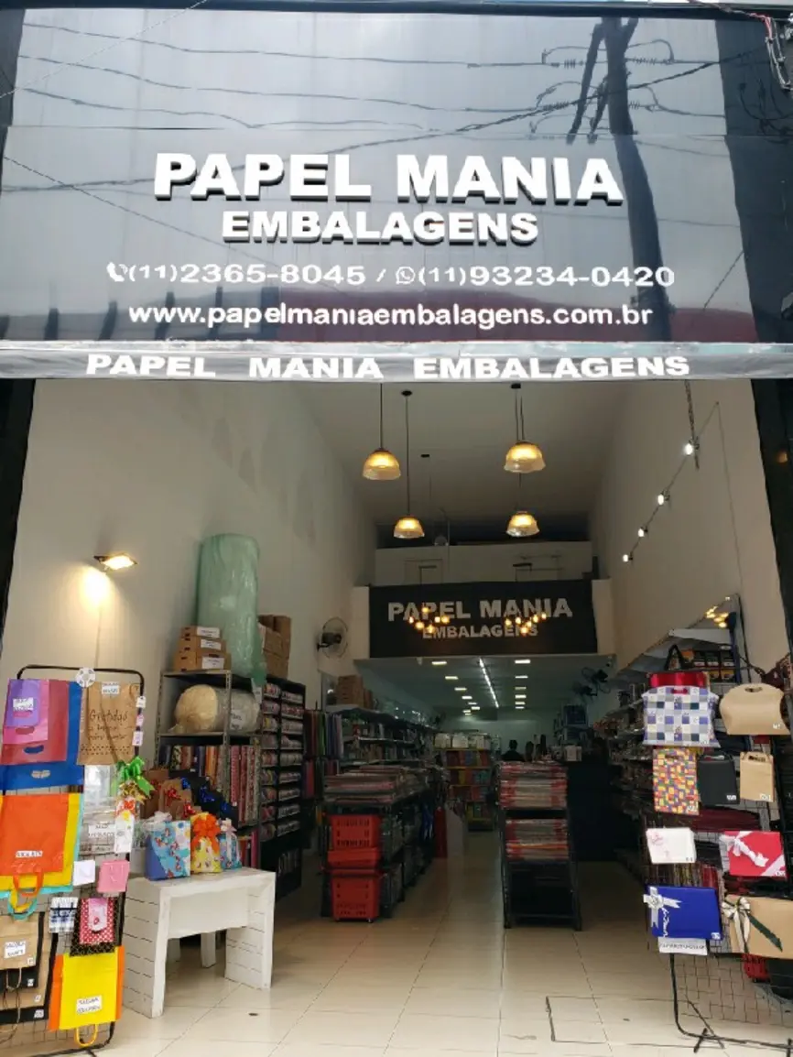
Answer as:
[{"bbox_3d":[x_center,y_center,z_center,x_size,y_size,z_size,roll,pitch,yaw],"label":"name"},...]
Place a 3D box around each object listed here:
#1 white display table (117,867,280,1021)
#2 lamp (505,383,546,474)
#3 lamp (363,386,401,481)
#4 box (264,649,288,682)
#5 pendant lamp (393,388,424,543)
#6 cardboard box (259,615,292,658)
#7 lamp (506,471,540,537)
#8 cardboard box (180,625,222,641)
[{"bbox_3d":[-1.115,2.310,4.512,0.765,0.611,0.417,15,-22,-43],"label":"white display table"},{"bbox_3d":[1.339,-1.110,8.438,0.426,1.066,0.426,-3,-16,8],"label":"lamp"},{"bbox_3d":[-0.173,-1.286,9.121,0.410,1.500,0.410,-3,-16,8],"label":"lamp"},{"bbox_3d":[-1.513,1.610,9.169,0.380,0.280,0.620,-3,-16,8],"label":"box"},{"bbox_3d":[0.172,-0.956,11.746,0.420,2.270,0.420,-3,-16,8],"label":"pendant lamp"},{"bbox_3d":[-1.491,1.270,9.365,0.400,0.500,0.550,-3,-16,8],"label":"cardboard box"},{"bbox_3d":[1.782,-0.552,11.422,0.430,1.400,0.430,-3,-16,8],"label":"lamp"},{"bbox_3d":[-1.645,0.895,6.693,0.203,0.097,0.262,-11,-19,31],"label":"cardboard box"}]

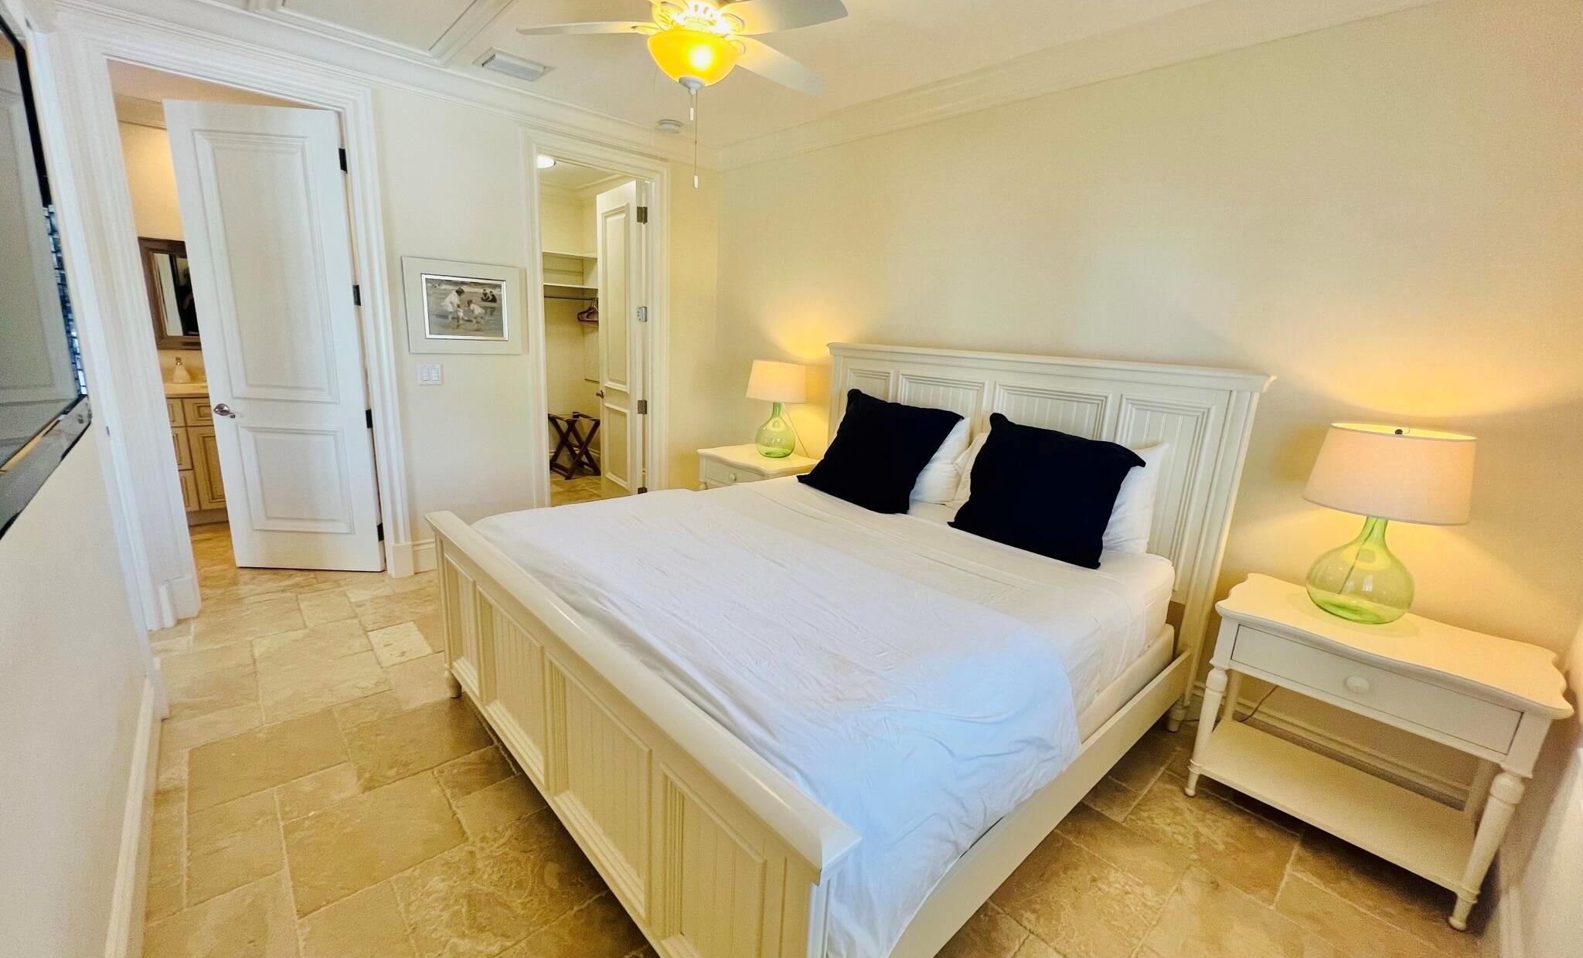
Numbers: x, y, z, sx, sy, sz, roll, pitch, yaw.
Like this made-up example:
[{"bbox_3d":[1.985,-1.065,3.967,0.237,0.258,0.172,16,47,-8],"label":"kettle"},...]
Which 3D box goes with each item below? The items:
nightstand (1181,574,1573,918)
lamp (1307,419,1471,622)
[{"bbox_3d":[1.807,0.815,1.951,0.510,0.713,0.735,-9,19,-43],"label":"nightstand"},{"bbox_3d":[1.855,0.155,1.891,0.385,0.610,0.385,-9,19,-43],"label":"lamp"}]

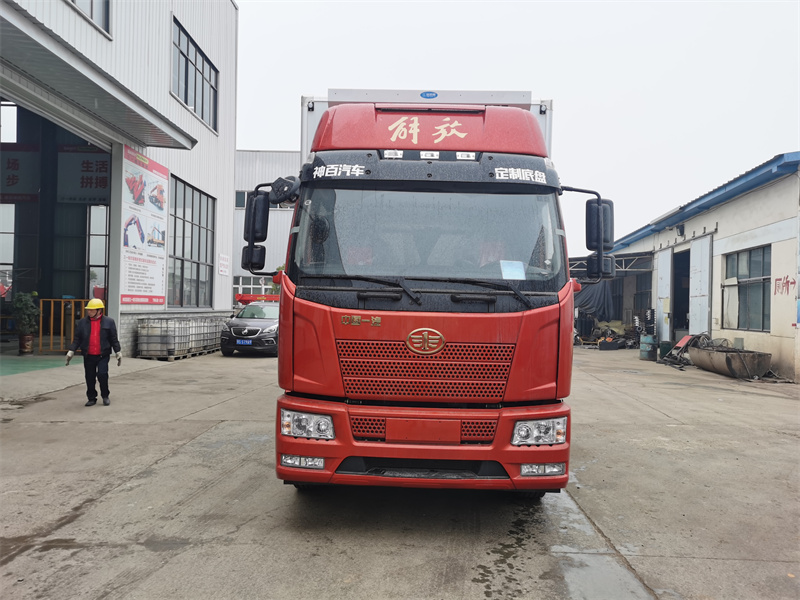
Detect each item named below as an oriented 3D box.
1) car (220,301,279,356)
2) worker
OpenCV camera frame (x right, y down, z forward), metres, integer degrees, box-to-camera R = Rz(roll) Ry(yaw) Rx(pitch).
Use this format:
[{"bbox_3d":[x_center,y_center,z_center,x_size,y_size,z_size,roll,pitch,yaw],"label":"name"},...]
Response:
[{"bbox_3d":[-4.340,0.900,20.150,1.840,1.690,4.660,1,-1,3],"label":"car"},{"bbox_3d":[-4.860,0.825,9.940,0.760,1.690,0.420,1,-1,-10],"label":"worker"}]

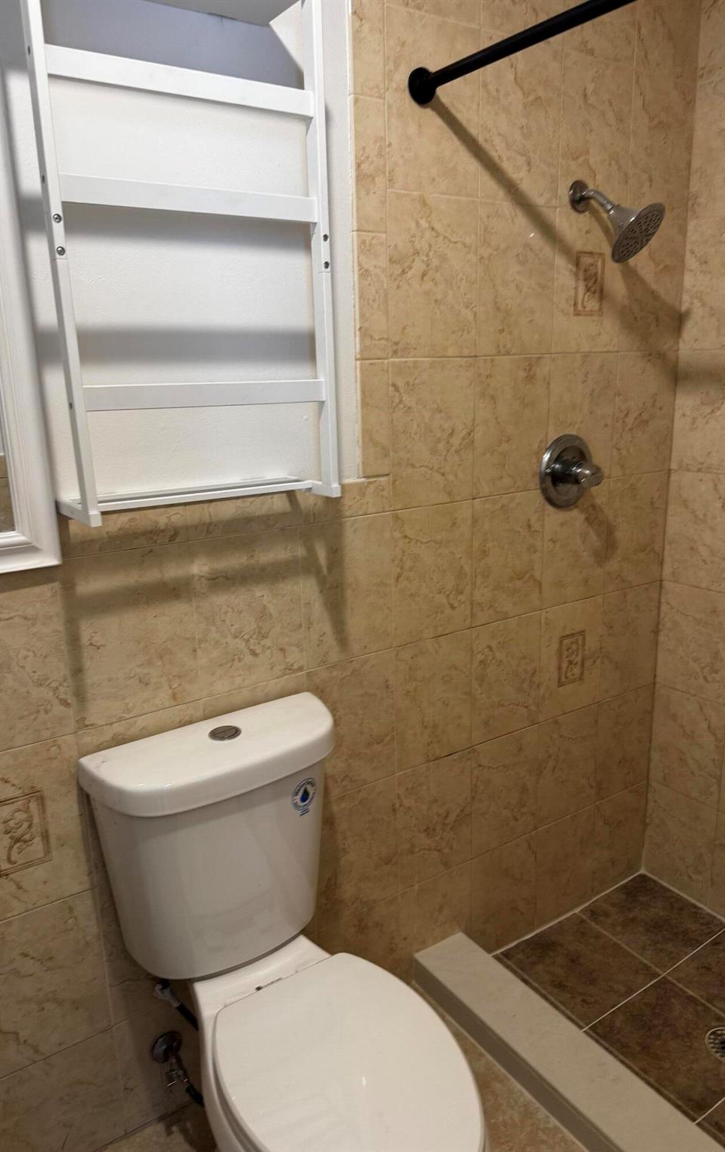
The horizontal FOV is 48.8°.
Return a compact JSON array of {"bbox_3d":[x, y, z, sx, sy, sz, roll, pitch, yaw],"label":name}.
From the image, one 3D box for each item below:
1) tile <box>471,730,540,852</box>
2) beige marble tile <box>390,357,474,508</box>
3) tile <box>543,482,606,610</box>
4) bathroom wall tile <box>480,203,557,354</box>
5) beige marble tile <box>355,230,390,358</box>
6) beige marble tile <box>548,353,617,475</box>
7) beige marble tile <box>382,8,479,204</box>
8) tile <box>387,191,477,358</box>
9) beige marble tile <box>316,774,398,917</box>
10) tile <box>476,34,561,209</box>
[{"bbox_3d":[0.365,0.552,2.050,0.224,0.304,0.010,-11,18,-32],"label":"tile"},{"bbox_3d":[0.147,-0.301,1.674,0.223,0.302,0.010,-11,17,-32],"label":"beige marble tile"},{"bbox_3d":[0.530,-0.080,1.987,0.223,0.302,0.010,-11,17,-32],"label":"tile"},{"bbox_3d":[0.333,-0.639,1.734,0.224,0.304,0.010,-11,18,-32],"label":"bathroom wall tile"},{"bbox_3d":[0.017,-0.543,1.557,0.077,0.230,0.012,-11,17,-32],"label":"beige marble tile"},{"bbox_3d":[0.532,-0.382,1.951,0.227,0.307,0.012,-11,17,-32],"label":"beige marble tile"},{"bbox_3d":[0.136,-0.888,1.520,0.226,0.303,0.010,-11,17,-32],"label":"beige marble tile"},{"bbox_3d":[0.143,-0.607,1.629,0.227,0.307,0.012,-11,17,-32],"label":"tile"},{"bbox_3d":[-0.013,0.630,1.819,0.227,0.307,0.012,-11,17,-32],"label":"beige marble tile"},{"bbox_3d":[0.325,-0.936,1.655,0.224,0.304,0.010,-11,18,-32],"label":"tile"}]

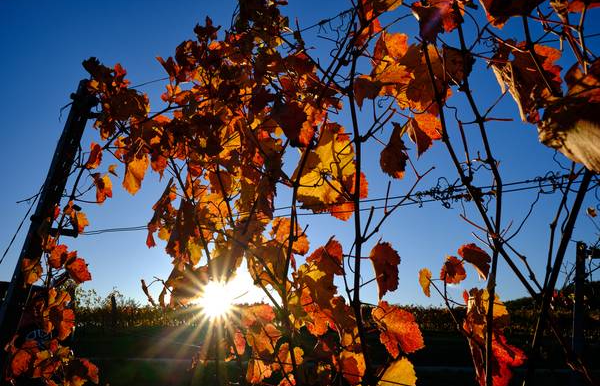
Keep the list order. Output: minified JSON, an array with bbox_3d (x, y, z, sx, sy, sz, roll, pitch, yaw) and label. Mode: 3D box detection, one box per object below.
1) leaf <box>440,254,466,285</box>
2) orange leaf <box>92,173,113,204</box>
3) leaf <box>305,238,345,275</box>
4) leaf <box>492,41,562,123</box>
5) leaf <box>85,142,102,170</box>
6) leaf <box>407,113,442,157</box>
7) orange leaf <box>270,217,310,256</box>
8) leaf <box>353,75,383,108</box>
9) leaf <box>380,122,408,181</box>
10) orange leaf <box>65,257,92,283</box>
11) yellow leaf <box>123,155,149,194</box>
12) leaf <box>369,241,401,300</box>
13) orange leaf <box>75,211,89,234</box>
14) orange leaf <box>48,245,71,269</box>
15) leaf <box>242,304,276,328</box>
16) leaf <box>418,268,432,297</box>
[{"bbox_3d":[0.332,0.166,0.974,0.056,0.061,0.030,-2,-15,9],"label":"leaf"},{"bbox_3d":[-0.624,-0.014,1.421,0.057,0.093,0.050,12,-19,-38],"label":"orange leaf"},{"bbox_3d":[0.058,0.145,1.031,0.087,0.085,0.060,-1,-15,3],"label":"leaf"},{"bbox_3d":[0.453,-0.220,0.896,0.131,0.160,0.080,-4,-16,14],"label":"leaf"},{"bbox_3d":[-0.650,-0.118,1.417,0.048,0.086,0.035,19,-15,-12],"label":"leaf"},{"bbox_3d":[0.277,-0.130,1.000,0.080,0.093,0.045,-2,-15,8],"label":"leaf"},{"bbox_3d":[-0.024,0.110,1.135,0.101,0.096,0.035,0,-15,-1],"label":"orange leaf"},{"bbox_3d":[0.165,-0.244,1.082,0.067,0.075,0.045,-2,-15,9],"label":"leaf"},{"bbox_3d":[0.214,-0.096,1.017,0.063,0.129,0.050,-3,-15,12],"label":"leaf"},{"bbox_3d":[-0.711,0.249,1.444,0.090,0.083,0.035,3,-15,-13],"label":"orange leaf"},{"bbox_3d":[-0.492,-0.055,1.345,0.062,0.110,0.035,17,-15,-10],"label":"yellow leaf"},{"bbox_3d":[0.181,0.166,0.963,0.062,0.122,0.050,2,-15,-9],"label":"leaf"},{"bbox_3d":[-0.699,0.094,1.438,0.045,0.070,0.025,3,-15,-13],"label":"orange leaf"},{"bbox_3d":[-0.767,0.206,1.435,0.070,0.075,0.045,8,-17,-27],"label":"orange leaf"},{"bbox_3d":[-0.099,0.292,1.072,0.086,0.056,0.045,1,-15,-5],"label":"leaf"},{"bbox_3d":[0.257,0.183,0.920,0.029,0.060,0.040,-4,-16,15],"label":"leaf"}]

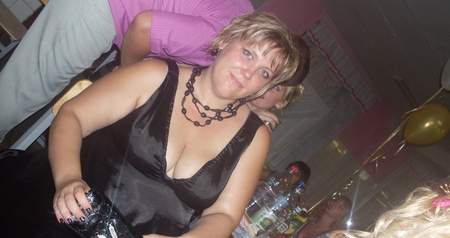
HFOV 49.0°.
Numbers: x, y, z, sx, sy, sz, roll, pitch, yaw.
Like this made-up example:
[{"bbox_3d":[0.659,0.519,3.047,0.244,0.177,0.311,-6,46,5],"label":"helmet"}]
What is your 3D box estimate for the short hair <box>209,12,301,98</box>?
[{"bbox_3d":[0.065,-0.154,1.215,0.187,0.215,0.220,48,0,-20],"label":"short hair"}]

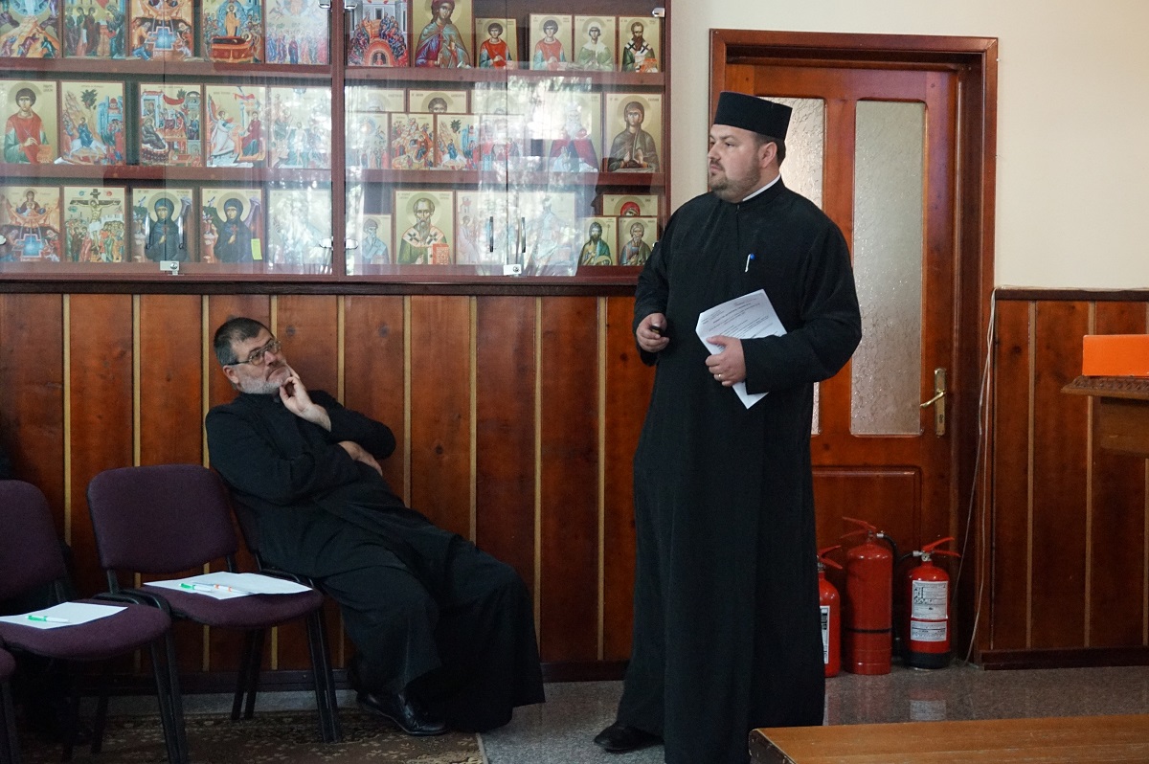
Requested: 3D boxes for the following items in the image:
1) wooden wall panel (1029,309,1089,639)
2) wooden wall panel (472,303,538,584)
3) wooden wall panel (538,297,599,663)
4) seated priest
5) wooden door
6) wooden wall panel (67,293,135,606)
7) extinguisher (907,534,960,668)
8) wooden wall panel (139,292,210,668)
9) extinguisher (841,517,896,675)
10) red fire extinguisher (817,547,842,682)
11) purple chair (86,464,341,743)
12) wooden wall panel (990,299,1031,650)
[{"bbox_3d":[1.712,0.331,5.751,0.210,1.229,0.030,0,2,-8],"label":"wooden wall panel"},{"bbox_3d":[-0.231,0.334,5.468,0.211,1.238,0.030,0,2,-8],"label":"wooden wall panel"},{"bbox_3d":[-0.013,0.322,5.389,0.200,1.210,0.020,0,2,-9],"label":"wooden wall panel"},{"bbox_3d":[-0.641,0.416,5.055,0.900,1.230,0.630,2,3,34],"label":"seated priest"},{"bbox_3d":[0.920,-0.053,5.728,0.870,2.090,0.050,0,2,-9],"label":"wooden door"},{"bbox_3d":[-1.492,0.323,5.153,0.200,1.210,0.020,0,2,-9],"label":"wooden wall panel"},{"bbox_3d":[1.262,0.769,5.729,0.190,0.450,0.150,1,2,11],"label":"extinguisher"},{"bbox_3d":[-1.309,0.333,5.311,0.218,1.229,0.030,0,2,-8],"label":"wooden wall panel"},{"bbox_3d":[1.037,0.743,5.705,0.195,0.540,0.165,0,2,-9],"label":"extinguisher"},{"bbox_3d":[0.860,0.791,5.659,0.185,0.447,0.160,1,2,30],"label":"red fire extinguisher"},{"bbox_3d":[-1.024,0.630,4.556,0.545,0.785,0.530,2,2,39],"label":"purple chair"},{"bbox_3d":[1.530,0.331,5.725,0.137,1.232,0.030,0,2,-8],"label":"wooden wall panel"}]

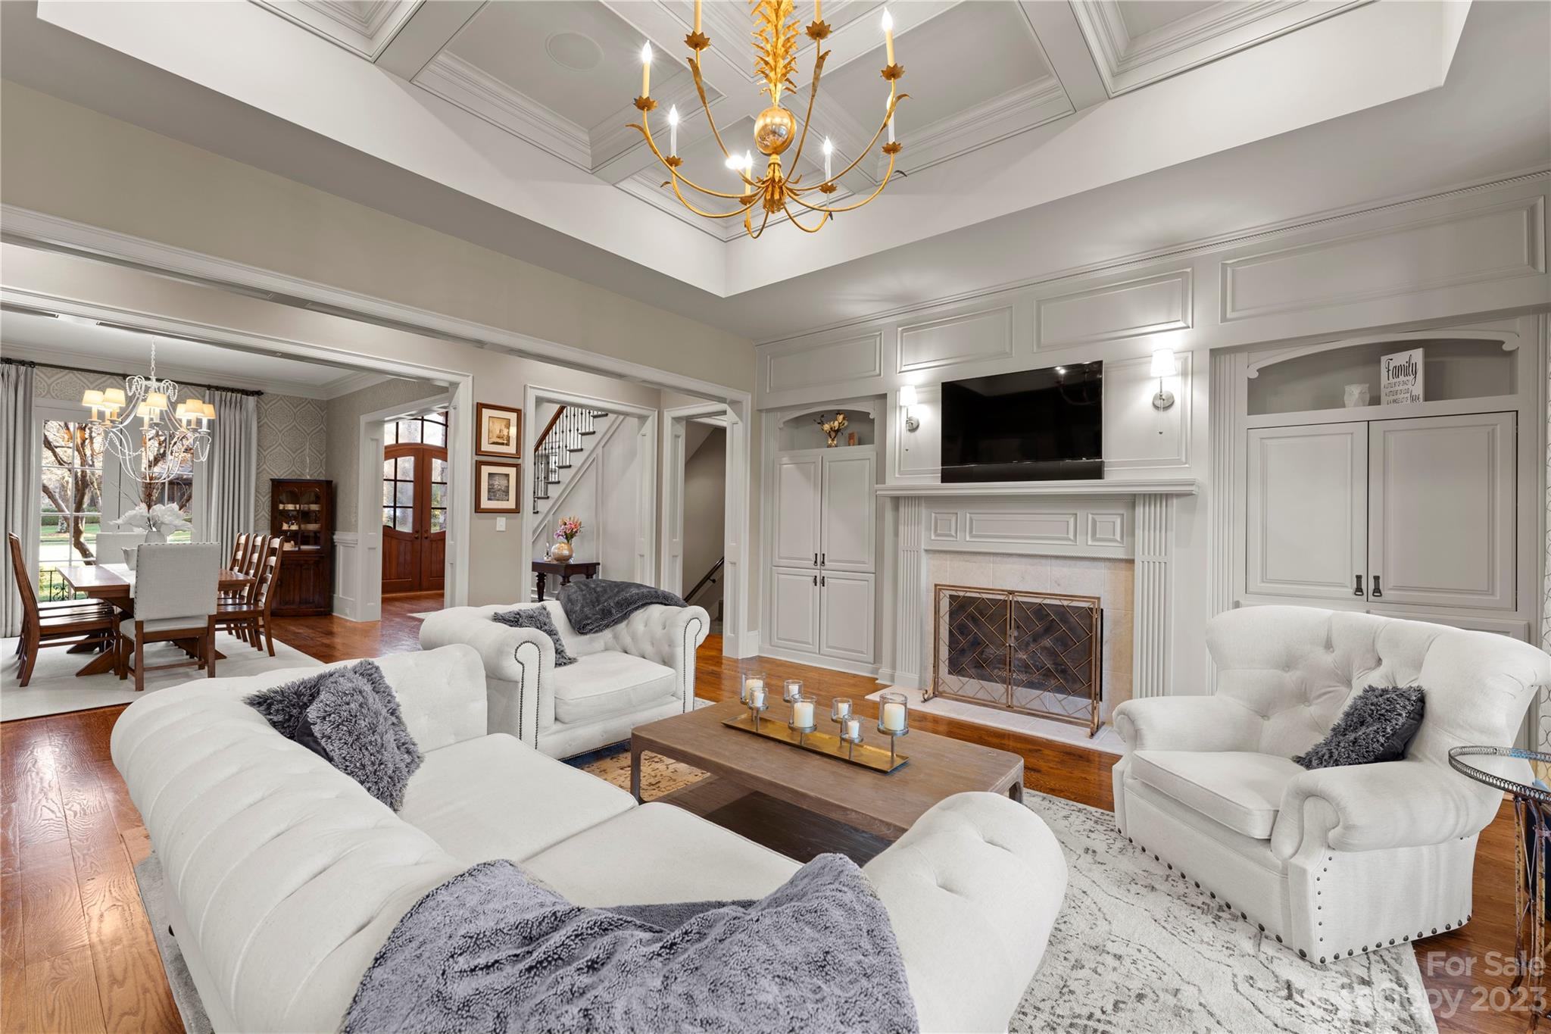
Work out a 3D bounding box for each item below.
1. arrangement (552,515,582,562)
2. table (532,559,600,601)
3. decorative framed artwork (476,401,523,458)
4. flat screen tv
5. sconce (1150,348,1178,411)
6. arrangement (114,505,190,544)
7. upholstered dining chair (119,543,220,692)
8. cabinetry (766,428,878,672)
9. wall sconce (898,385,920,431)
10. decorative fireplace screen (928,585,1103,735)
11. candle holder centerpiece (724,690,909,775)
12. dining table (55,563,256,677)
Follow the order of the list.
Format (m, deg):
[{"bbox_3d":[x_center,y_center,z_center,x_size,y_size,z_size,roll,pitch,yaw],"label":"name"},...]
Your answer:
[{"bbox_3d":[-2.413,0.259,7.003,0.280,0.550,0.280,1,0,38],"label":"arrangement"},{"bbox_3d":[-2.633,0.909,7.194,1.150,0.765,0.420,1,0,38],"label":"table"},{"bbox_3d":[-2.434,-0.755,5.347,0.030,0.450,0.405,1,0,38],"label":"decorative framed artwork"},{"bbox_3d":[1.657,-0.620,4.144,1.070,0.745,0.080,1,0,38],"label":"flat screen tv"},{"bbox_3d":[2.310,-0.824,3.596,0.145,0.360,0.175,1,0,38],"label":"sconce"},{"bbox_3d":[-5.362,0.179,5.208,0.420,0.610,0.460,1,0,38],"label":"arrangement"},{"bbox_3d":[-4.695,0.730,4.696,0.600,1.060,0.470,1,0,38],"label":"upholstered dining chair"},{"bbox_3d":[0.494,0.323,5.534,1.210,2.000,0.400,1,0,38],"label":"cabinetry"},{"bbox_3d":[1.025,-0.835,4.615,0.145,0.360,0.175,1,0,38],"label":"wall sconce"},{"bbox_3d":[1.598,0.917,4.114,1.100,0.830,0.300,1,0,38],"label":"decorative fireplace screen"},{"bbox_3d":[0.146,0.781,2.446,0.825,0.250,0.175,1,0,38],"label":"candle holder centerpiece"},{"bbox_3d":[-5.485,0.870,5.292,2.450,0.767,0.970,1,0,38],"label":"dining table"}]

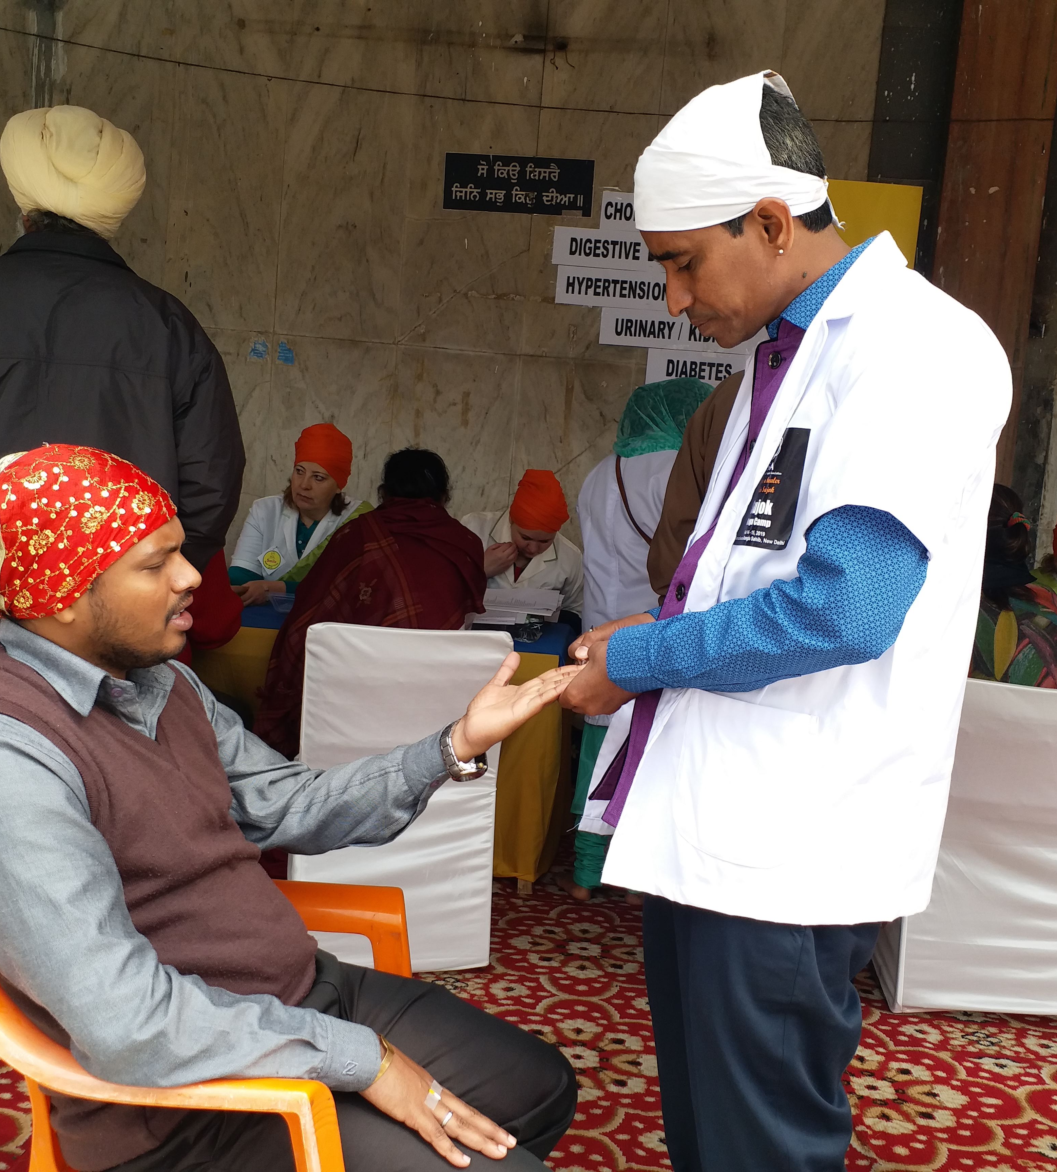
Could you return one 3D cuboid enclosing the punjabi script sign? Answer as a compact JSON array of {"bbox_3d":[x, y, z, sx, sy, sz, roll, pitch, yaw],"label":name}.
[{"bbox_3d":[-0.043,-1.644,4.991,0.630,0.230,0.020,5,5,5],"label":"punjabi script sign"}]

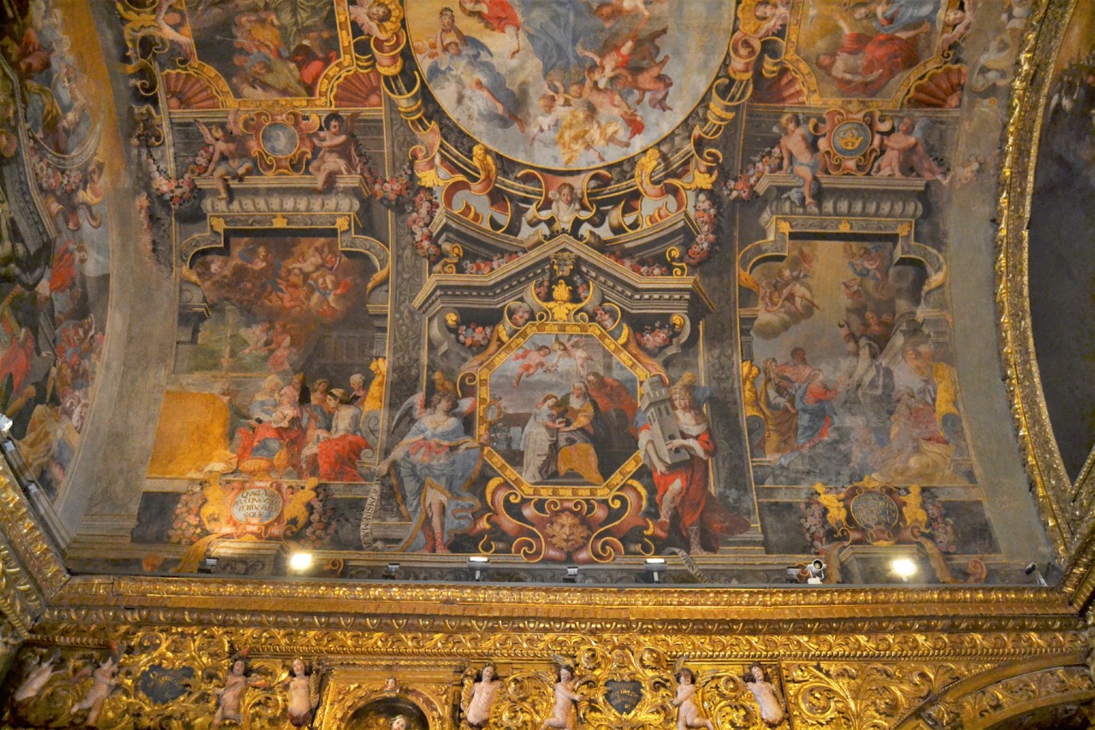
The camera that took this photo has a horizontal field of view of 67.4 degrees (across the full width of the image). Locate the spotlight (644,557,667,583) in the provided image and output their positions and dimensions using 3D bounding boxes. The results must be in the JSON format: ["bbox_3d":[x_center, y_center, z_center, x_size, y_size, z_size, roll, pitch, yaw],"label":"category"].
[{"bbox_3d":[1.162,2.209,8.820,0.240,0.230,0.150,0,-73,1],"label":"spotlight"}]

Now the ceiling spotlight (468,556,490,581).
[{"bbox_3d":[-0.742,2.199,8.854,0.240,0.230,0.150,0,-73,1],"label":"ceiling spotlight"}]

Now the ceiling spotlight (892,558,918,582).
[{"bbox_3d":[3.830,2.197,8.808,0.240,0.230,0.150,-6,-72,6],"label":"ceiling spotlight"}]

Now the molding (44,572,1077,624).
[{"bbox_3d":[0.072,2.507,8.560,10.550,0.310,0.340,0,-53,1],"label":"molding"}]

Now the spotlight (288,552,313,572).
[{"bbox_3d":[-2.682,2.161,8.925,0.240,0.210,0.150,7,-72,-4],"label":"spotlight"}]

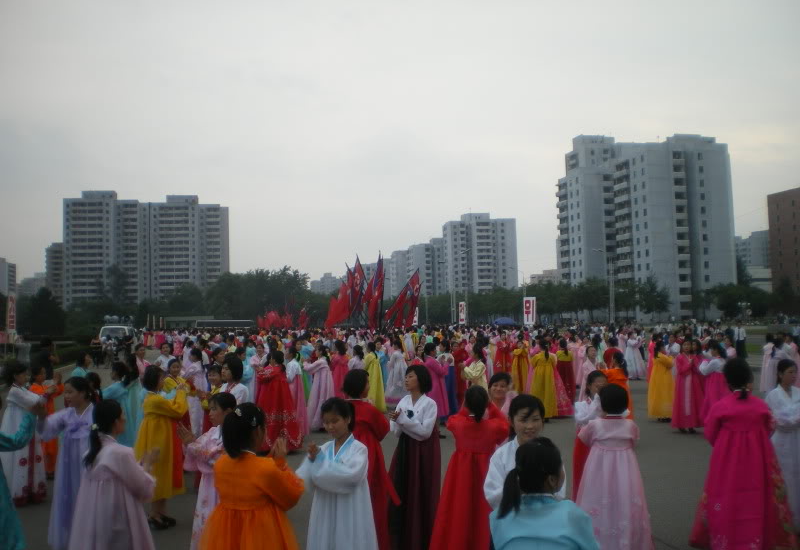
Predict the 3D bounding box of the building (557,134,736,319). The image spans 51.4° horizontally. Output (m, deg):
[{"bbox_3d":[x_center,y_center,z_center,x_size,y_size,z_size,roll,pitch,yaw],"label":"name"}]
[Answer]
[{"bbox_3d":[55.600,-9.258,193.000,21.000,42.000,38.000,0,-3,-16],"label":"building"}]

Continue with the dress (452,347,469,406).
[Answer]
[{"bbox_3d":[1.382,2.386,19.000,0.560,1.310,0.520,-2,-3,18],"label":"dress"}]

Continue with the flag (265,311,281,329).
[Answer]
[{"bbox_3d":[-10.421,3.719,68.000,1.300,1.500,0.500,-1,-4,-11],"label":"flag"}]

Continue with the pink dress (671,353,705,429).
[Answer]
[{"bbox_3d":[4.959,2.009,14.350,0.560,1.300,0.500,-2,-4,9],"label":"pink dress"}]

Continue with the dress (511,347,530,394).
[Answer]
[{"bbox_3d":[2.897,2.428,20.000,0.560,1.300,0.500,-1,-3,0],"label":"dress"}]

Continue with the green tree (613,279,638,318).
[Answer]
[{"bbox_3d":[29.401,4.089,108.000,3.800,7.000,3.800,-2,-3,0],"label":"green tree"}]

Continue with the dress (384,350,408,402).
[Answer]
[{"bbox_3d":[-0.081,2.375,19.200,0.620,1.310,0.580,-3,-4,34],"label":"dress"}]

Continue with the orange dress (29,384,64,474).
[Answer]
[{"bbox_3d":[-4.759,2.047,11.200,0.480,1.220,0.400,-2,-3,17],"label":"orange dress"}]

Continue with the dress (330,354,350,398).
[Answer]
[{"bbox_3d":[-1.248,2.315,17.600,0.550,1.300,0.500,-2,-3,20],"label":"dress"}]

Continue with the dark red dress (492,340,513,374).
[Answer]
[{"bbox_3d":[3.486,2.806,28.300,0.660,1.240,0.550,-2,-3,6],"label":"dark red dress"}]

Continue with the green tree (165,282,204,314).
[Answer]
[{"bbox_3d":[-42.539,6.947,165.000,8.500,10.500,8.000,-1,-3,0],"label":"green tree"}]

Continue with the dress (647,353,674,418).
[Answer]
[{"bbox_3d":[4.957,2.108,15.800,0.500,1.250,0.540,0,-4,-18],"label":"dress"}]

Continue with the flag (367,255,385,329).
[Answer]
[{"bbox_3d":[-1.178,0.841,40.000,0.900,3.500,0.600,-1,-3,0],"label":"flag"}]

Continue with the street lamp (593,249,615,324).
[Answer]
[{"bbox_3d":[25.682,2.054,105.000,2.800,10.700,0.500,-1,-3,-9],"label":"street lamp"}]

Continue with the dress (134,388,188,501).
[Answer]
[{"bbox_3d":[-2.379,1.688,8.300,0.540,1.100,0.460,0,-4,-22],"label":"dress"}]

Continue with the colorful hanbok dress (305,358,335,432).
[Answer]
[{"bbox_3d":[-1.462,2.188,15.300,0.580,1.340,0.580,-2,-3,3],"label":"colorful hanbok dress"}]

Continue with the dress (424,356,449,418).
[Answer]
[{"bbox_3d":[0.741,2.265,16.900,0.520,1.270,0.550,0,-4,-18],"label":"dress"}]

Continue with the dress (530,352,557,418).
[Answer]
[{"bbox_3d":[2.804,2.142,16.200,0.570,1.280,0.500,0,-3,-15],"label":"dress"}]

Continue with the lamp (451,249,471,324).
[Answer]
[{"bbox_3d":[7.272,2.224,100.000,2.500,10.600,0.500,-1,-3,-9],"label":"lamp"}]

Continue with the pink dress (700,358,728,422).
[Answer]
[{"bbox_3d":[5.764,2.110,15.200,0.620,1.260,0.620,-3,-4,18],"label":"pink dress"}]

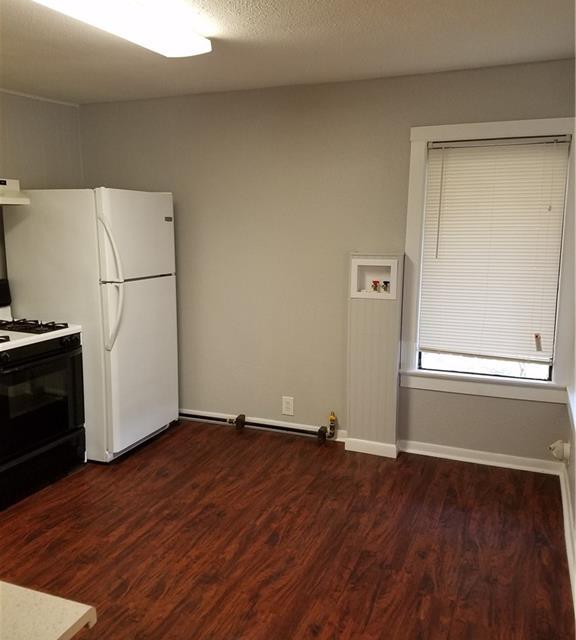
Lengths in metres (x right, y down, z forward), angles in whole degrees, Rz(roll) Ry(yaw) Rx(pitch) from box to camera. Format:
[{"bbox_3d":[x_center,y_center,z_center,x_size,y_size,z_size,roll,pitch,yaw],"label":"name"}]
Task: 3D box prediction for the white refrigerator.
[{"bbox_3d":[-1.297,0.003,3.966,0.788,1.705,0.747,4,10,22],"label":"white refrigerator"}]

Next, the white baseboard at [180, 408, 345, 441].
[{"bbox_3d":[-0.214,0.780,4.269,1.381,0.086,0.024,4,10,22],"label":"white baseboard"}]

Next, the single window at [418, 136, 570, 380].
[{"bbox_3d":[1.233,-0.366,3.547,0.812,1.452,0.089,4,10,22],"label":"single window"}]

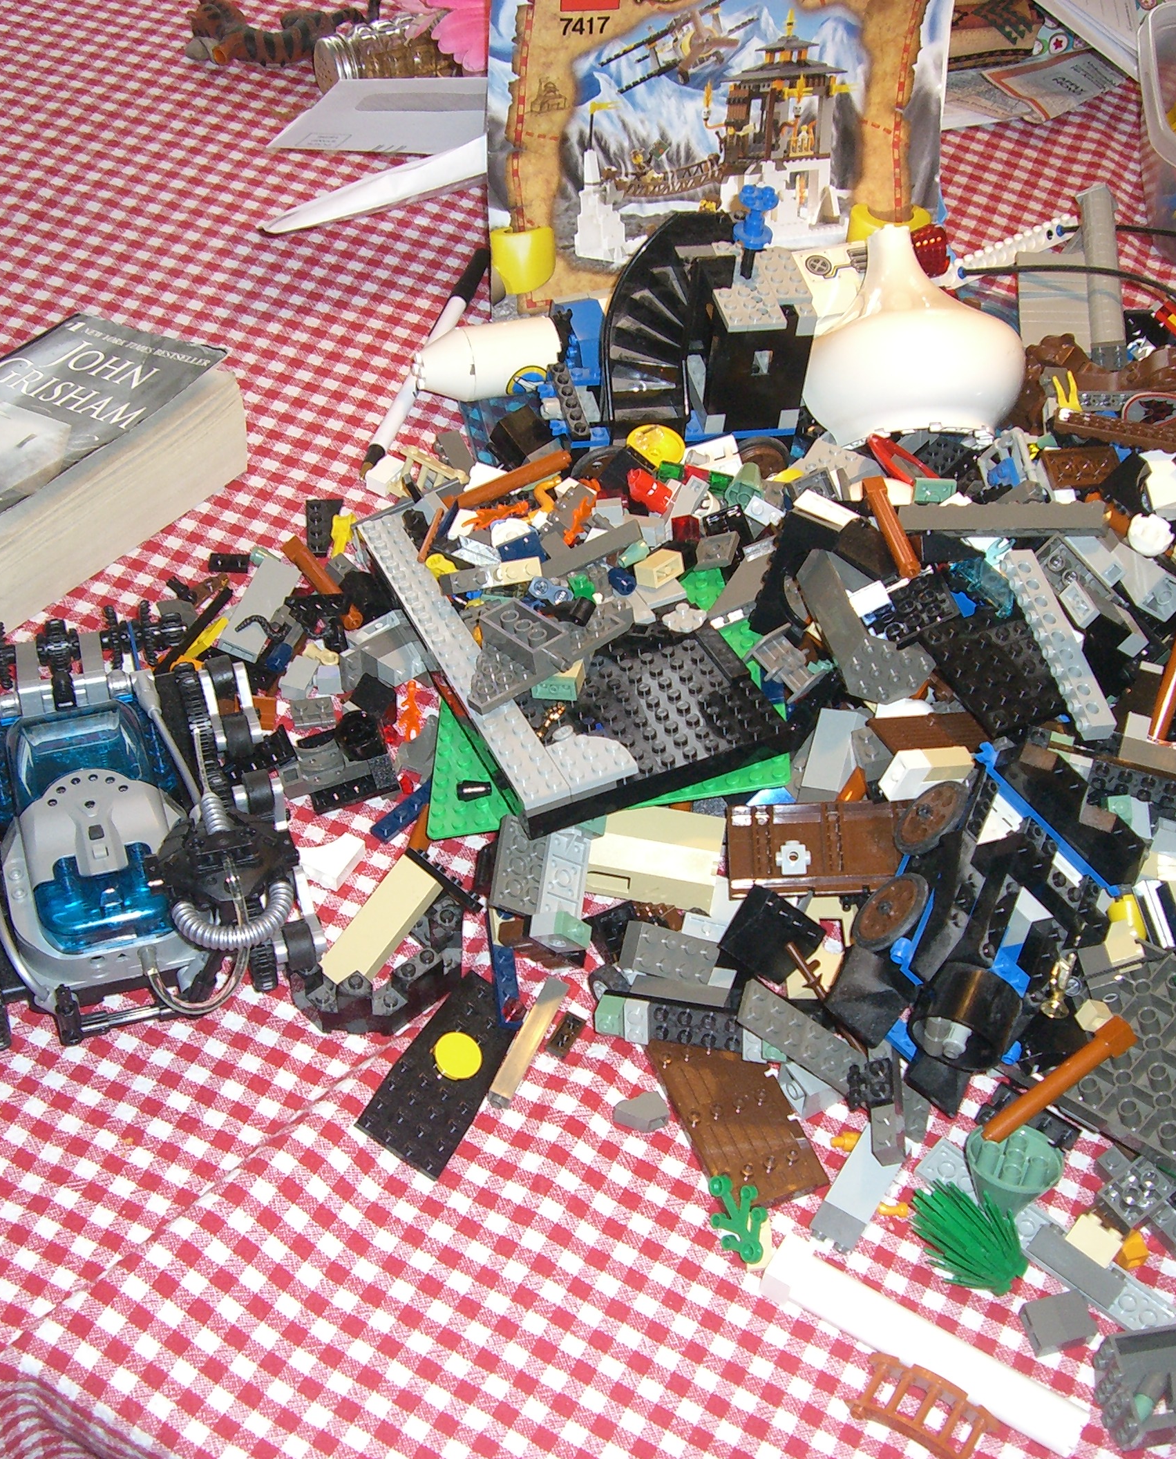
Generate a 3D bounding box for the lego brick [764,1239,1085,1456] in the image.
[{"bbox_3d":[0.104,0.192,0.663,0.105,0.016,0.016,27,54,16],"label":"lego brick"}]

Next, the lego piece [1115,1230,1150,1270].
[{"bbox_3d":[0.169,0.161,0.662,0.008,0.009,0.010,32,54,25],"label":"lego piece"}]

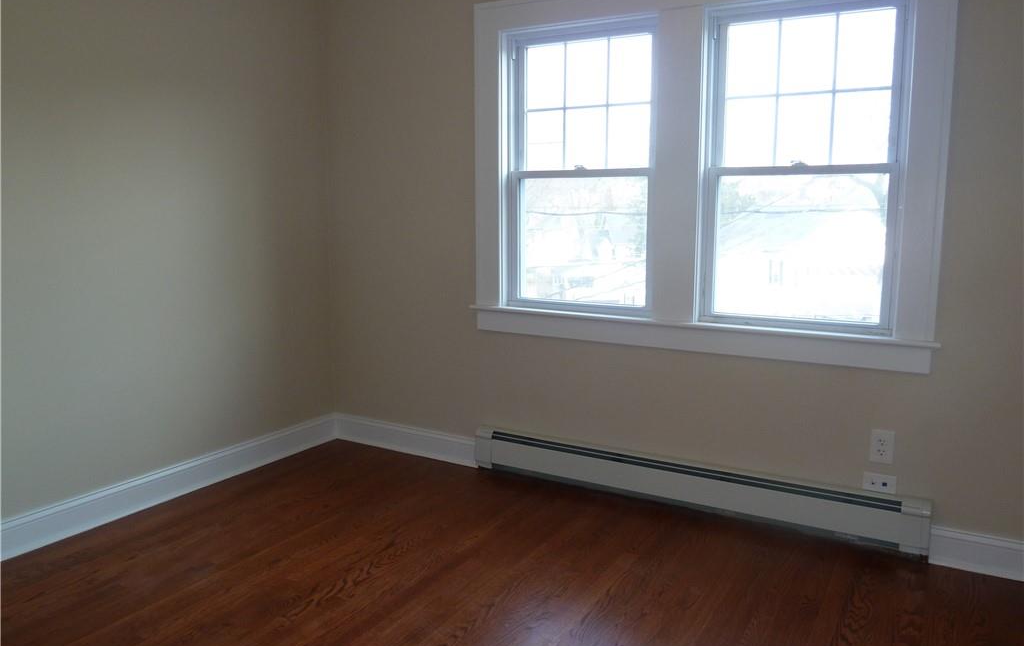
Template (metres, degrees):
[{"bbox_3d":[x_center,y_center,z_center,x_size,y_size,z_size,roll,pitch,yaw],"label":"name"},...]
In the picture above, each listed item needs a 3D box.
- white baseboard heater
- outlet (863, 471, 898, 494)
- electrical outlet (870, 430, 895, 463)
[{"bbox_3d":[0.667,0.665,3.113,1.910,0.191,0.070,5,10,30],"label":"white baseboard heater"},{"bbox_3d":[1.359,0.590,2.731,0.110,0.068,0.010,5,10,30],"label":"outlet"},{"bbox_3d":[1.360,0.453,2.711,0.078,0.122,0.010,5,10,30],"label":"electrical outlet"}]

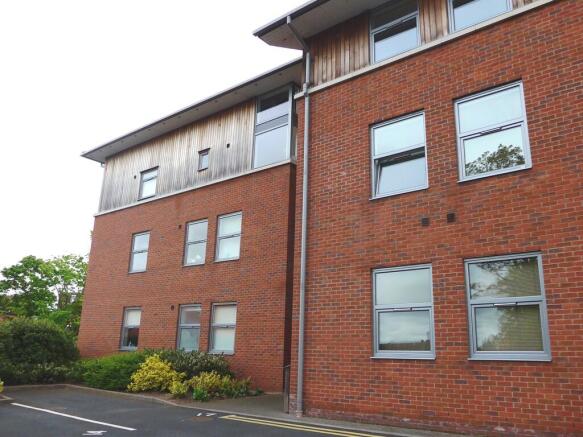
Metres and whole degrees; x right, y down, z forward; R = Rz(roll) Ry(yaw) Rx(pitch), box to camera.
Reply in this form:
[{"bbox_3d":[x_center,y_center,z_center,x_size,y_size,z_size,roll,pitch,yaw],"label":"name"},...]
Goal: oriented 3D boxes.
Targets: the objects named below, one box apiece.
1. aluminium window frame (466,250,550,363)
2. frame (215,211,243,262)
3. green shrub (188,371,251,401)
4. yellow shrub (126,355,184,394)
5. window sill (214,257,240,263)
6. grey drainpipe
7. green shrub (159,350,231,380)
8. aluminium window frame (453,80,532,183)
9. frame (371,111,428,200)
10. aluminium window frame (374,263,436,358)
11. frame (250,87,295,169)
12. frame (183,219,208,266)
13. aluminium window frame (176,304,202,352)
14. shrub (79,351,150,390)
[{"bbox_3d":[3.421,1.416,7.798,1.220,1.630,0.120,-11,-20,38],"label":"aluminium window frame"},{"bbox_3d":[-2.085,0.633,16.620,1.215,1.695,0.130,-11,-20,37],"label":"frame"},{"bbox_3d":[-1.870,4.357,12.837,1.020,0.640,1.180,-11,-20,37],"label":"green shrub"},{"bbox_3d":[-3.871,4.398,13.900,1.600,1.050,1.350,6,-16,-14],"label":"yellow shrub"},{"bbox_3d":[-2.135,1.406,16.372,1.243,0.070,0.140,-11,-20,37],"label":"window sill"},{"bbox_3d":[0.041,-0.405,10.536,0.110,8.800,0.850,-11,-20,38],"label":"grey drainpipe"},{"bbox_3d":[-2.955,4.619,14.860,2.050,1.060,1.200,-11,-20,37],"label":"green shrub"},{"bbox_3d":[3.517,-1.511,8.633,1.220,1.640,0.120,-11,-20,38],"label":"aluminium window frame"},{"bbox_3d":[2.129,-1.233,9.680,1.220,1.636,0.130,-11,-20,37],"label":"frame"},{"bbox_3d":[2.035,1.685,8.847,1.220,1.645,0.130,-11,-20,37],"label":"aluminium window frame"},{"bbox_3d":[-0.620,-3.115,16.761,1.650,2.750,0.150,-11,-20,37],"label":"frame"},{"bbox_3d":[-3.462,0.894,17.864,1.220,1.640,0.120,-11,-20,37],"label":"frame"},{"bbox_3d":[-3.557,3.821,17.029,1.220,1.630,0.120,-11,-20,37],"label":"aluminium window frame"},{"bbox_3d":[-5.431,4.623,14.900,1.850,1.100,1.350,-11,-20,37],"label":"shrub"}]

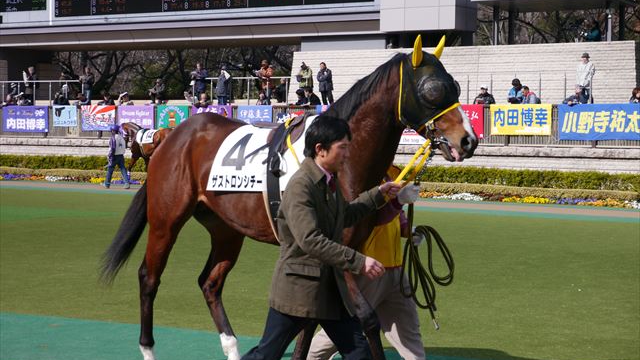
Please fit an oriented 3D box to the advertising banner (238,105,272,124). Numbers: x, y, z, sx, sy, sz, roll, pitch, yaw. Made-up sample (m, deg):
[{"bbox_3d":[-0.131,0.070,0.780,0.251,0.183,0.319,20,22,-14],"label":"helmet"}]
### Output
[{"bbox_3d":[-1.853,-1.774,37.942,1.287,0.698,0.050,2,3,35],"label":"advertising banner"}]

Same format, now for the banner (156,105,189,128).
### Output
[{"bbox_3d":[-4.401,-1.852,39.824,1.304,0.730,0.050,2,3,35],"label":"banner"}]

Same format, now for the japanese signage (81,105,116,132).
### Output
[{"bbox_3d":[-6.926,-1.928,41.689,1.540,0.786,0.050,2,3,35],"label":"japanese signage"}]

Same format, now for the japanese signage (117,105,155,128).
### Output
[{"bbox_3d":[-5.613,-1.890,40.720,1.584,0.752,0.050,2,3,35],"label":"japanese signage"}]

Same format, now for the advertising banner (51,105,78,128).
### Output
[{"bbox_3d":[-8.155,-2.034,42.597,1.144,0.675,0.050,2,3,35],"label":"advertising banner"}]

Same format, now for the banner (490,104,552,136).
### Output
[{"bbox_3d":[4.979,-1.473,32.896,1.714,0.771,0.050,2,3,35],"label":"banner"}]

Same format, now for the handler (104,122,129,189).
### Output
[{"bbox_3d":[-5.348,-0.615,35.200,0.780,1.679,0.520,2,3,35],"label":"handler"}]

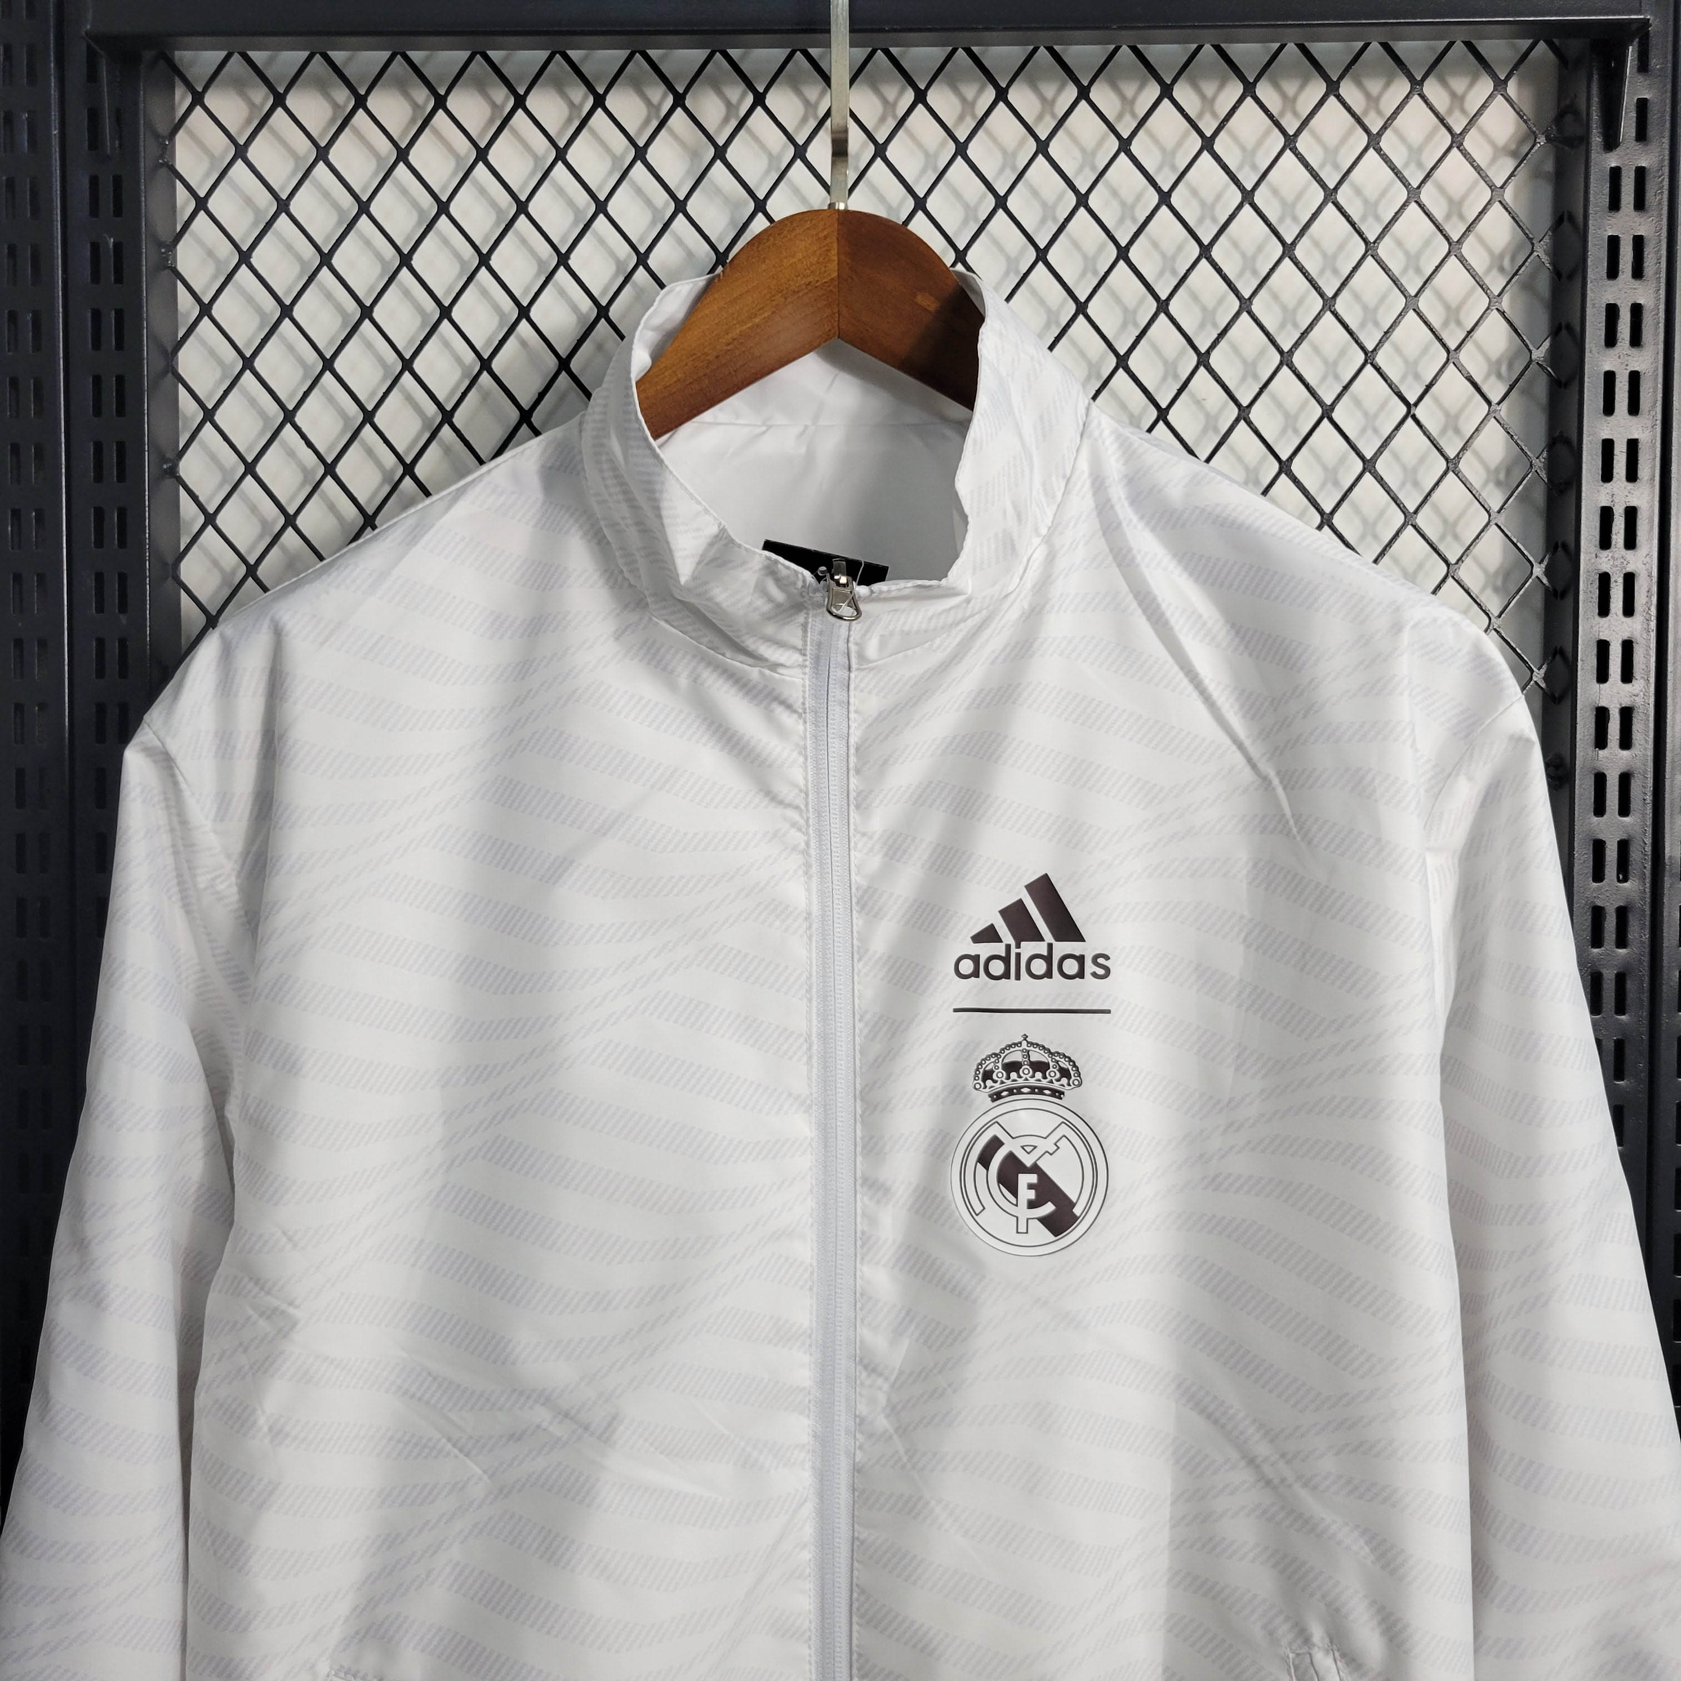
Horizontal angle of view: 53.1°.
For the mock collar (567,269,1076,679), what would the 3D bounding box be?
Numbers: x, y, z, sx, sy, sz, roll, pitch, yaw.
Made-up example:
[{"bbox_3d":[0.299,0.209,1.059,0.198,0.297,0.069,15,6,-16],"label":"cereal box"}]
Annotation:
[{"bbox_3d":[-0.002,-0.138,0.620,0.185,0.150,0.115,0,2,-1],"label":"mock collar"}]

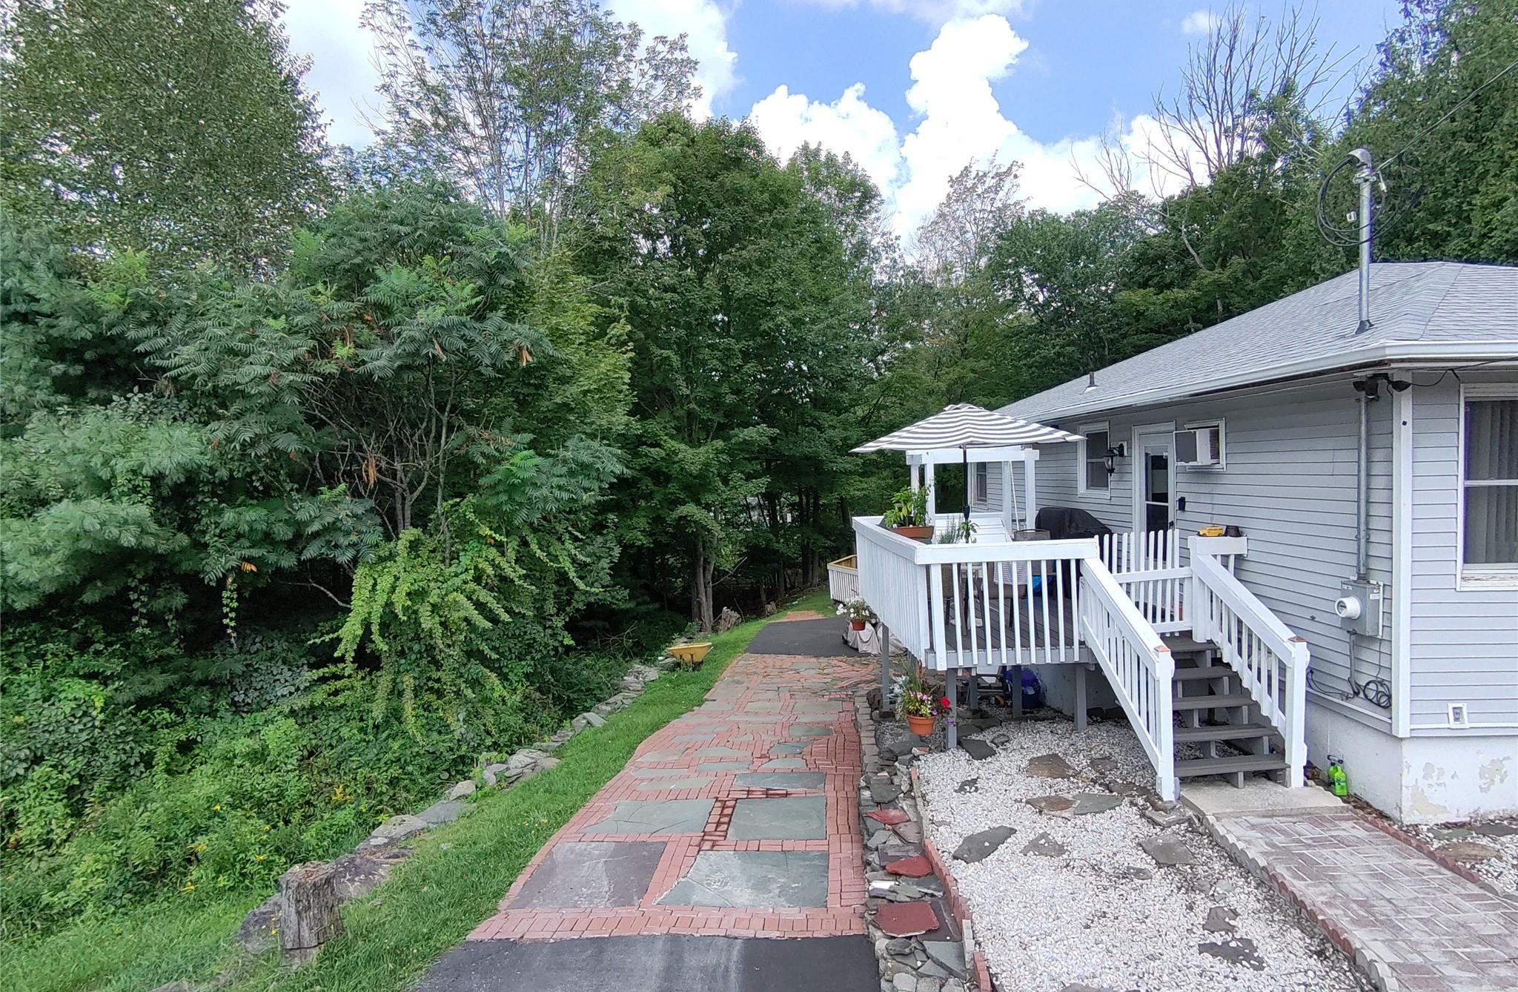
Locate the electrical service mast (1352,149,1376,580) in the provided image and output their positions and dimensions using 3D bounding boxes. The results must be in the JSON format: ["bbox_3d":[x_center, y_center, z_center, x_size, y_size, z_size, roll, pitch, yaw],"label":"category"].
[{"bbox_3d":[4.750,-1.050,4.830,0.180,3.380,0.130,-1,2,0],"label":"electrical service mast"}]

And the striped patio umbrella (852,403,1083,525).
[{"bbox_3d":[2.350,0.200,6.950,2.600,2.450,2.600,-1,2,0],"label":"striped patio umbrella"}]

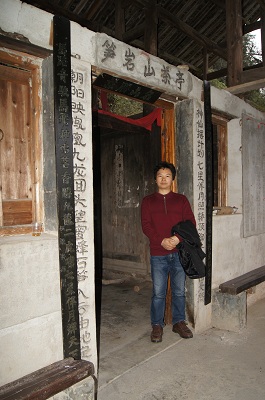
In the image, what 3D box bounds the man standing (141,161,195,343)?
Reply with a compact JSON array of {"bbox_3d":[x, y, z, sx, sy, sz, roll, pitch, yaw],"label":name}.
[{"bbox_3d":[0.340,0.478,3.250,0.530,1.700,0.370,-1,1,6],"label":"man standing"}]

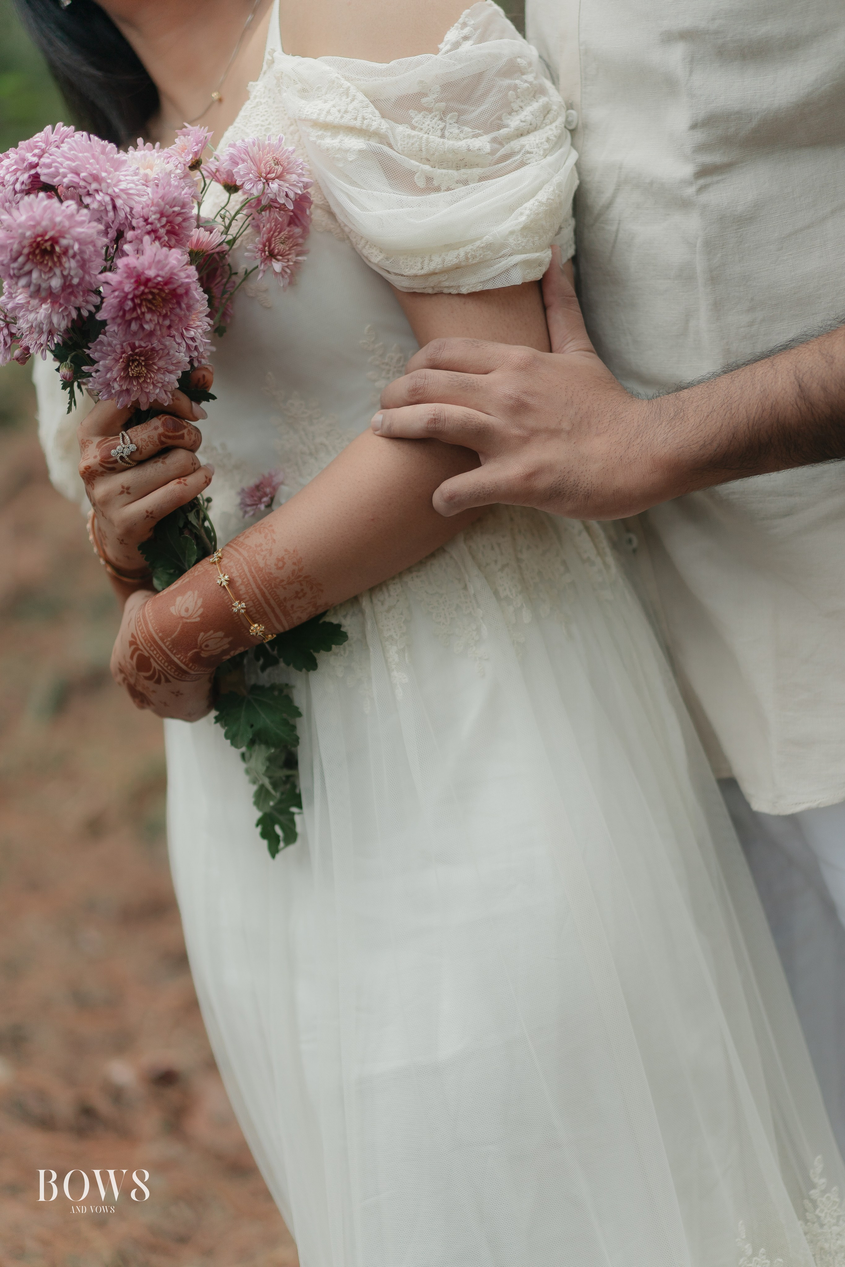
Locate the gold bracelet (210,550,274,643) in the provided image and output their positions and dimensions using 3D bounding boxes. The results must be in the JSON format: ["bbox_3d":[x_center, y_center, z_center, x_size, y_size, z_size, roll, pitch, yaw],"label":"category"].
[{"bbox_3d":[-0.105,-0.022,1.145,0.009,0.063,0.053,-34,0,16],"label":"gold bracelet"}]

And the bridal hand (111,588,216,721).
[{"bbox_3d":[-0.153,0.014,1.160,0.058,0.073,0.086,-52,-11,-30],"label":"bridal hand"}]

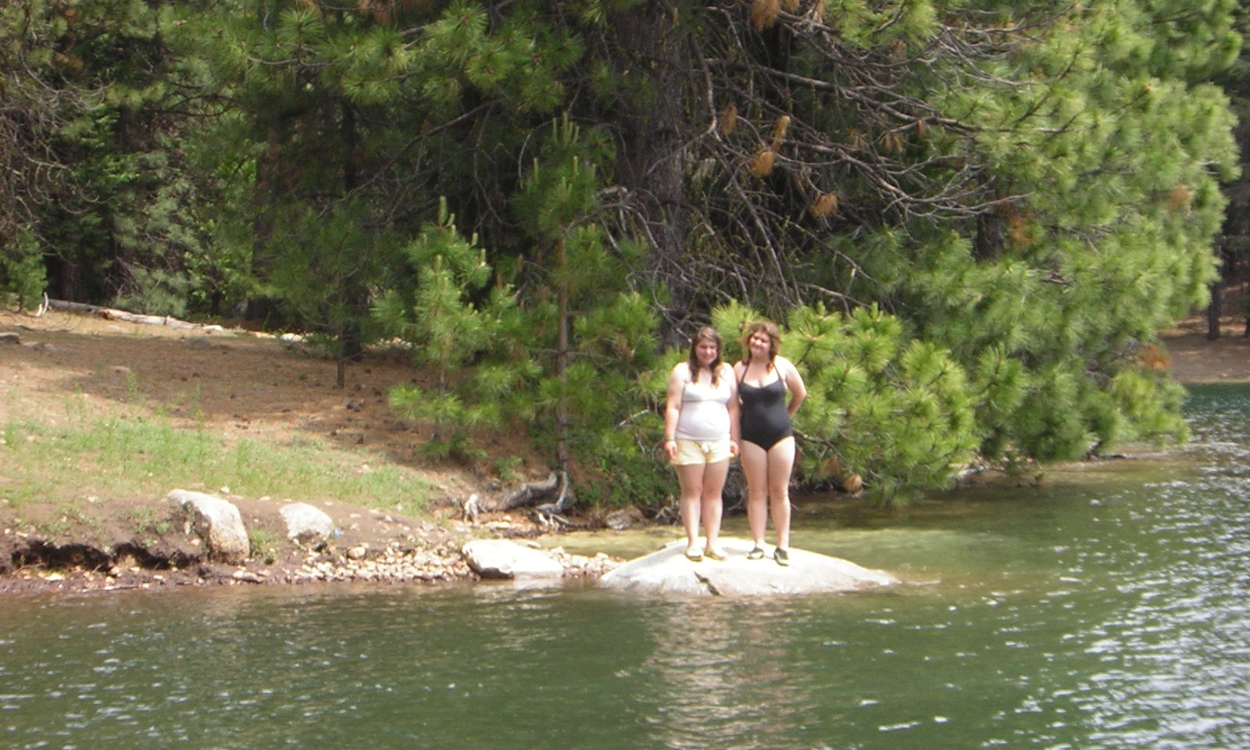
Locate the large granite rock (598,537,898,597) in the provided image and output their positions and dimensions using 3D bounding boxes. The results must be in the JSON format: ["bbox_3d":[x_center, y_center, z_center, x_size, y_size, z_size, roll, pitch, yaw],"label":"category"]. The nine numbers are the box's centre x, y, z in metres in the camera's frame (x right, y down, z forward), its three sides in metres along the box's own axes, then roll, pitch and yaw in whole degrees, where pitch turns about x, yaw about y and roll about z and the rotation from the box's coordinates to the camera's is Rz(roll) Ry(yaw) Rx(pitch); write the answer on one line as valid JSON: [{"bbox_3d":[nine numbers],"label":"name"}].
[{"bbox_3d":[0.868,1.350,27.400,2.110,0.430,1.650,0,1,0],"label":"large granite rock"}]

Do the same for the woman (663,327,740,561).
[{"bbox_3d":[0.537,0.478,27.300,0.530,1.630,0.330,0,1,-5],"label":"woman"}]

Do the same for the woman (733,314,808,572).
[{"bbox_3d":[1.003,0.474,27.250,0.520,1.690,0.340,0,1,-2],"label":"woman"}]

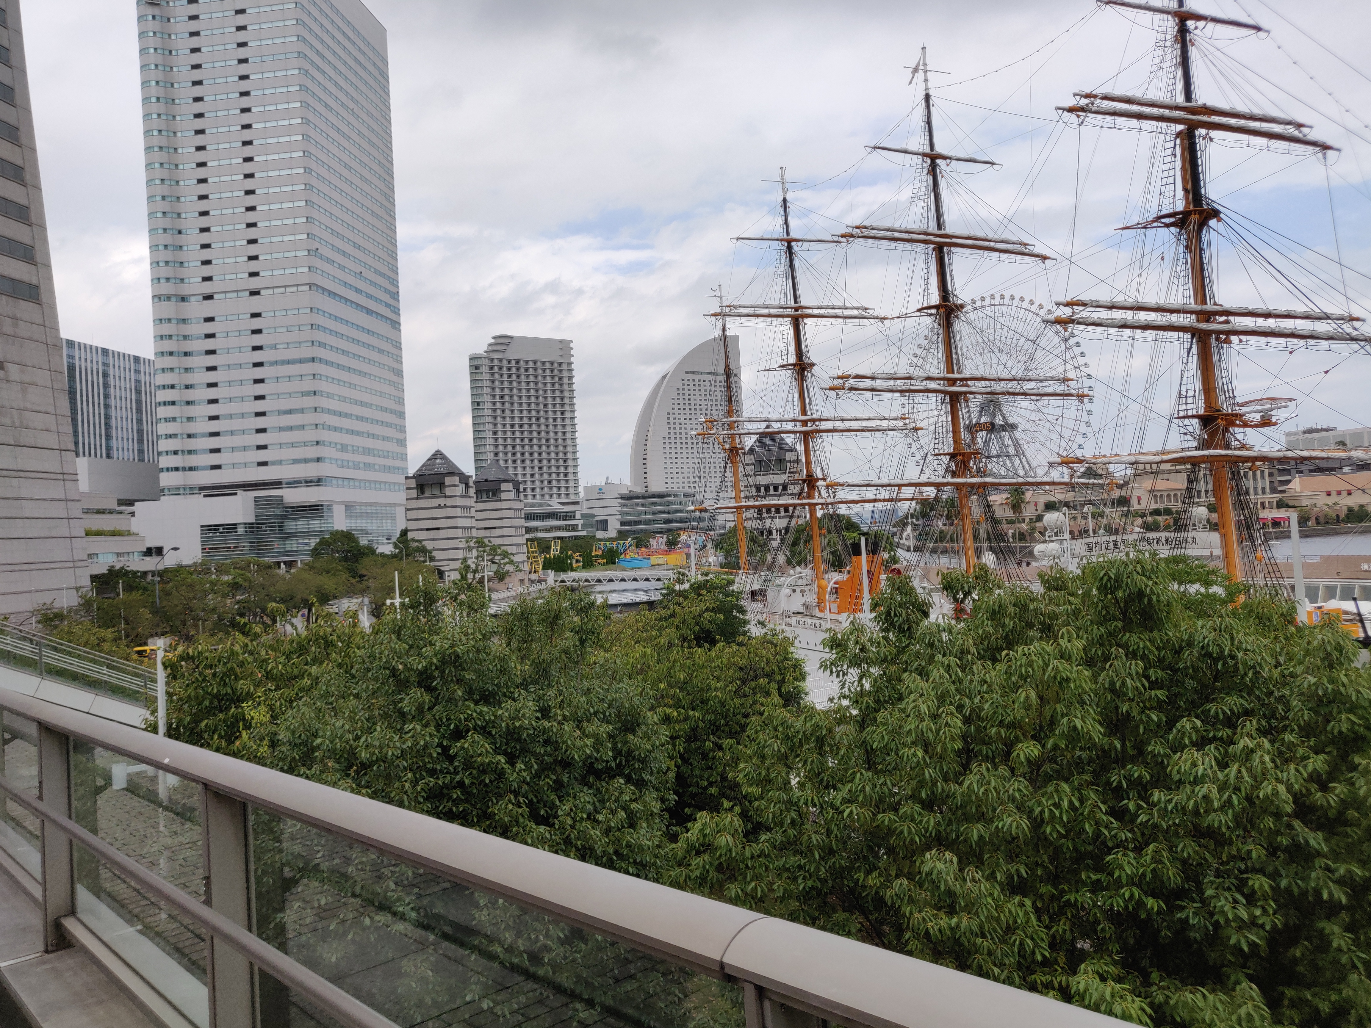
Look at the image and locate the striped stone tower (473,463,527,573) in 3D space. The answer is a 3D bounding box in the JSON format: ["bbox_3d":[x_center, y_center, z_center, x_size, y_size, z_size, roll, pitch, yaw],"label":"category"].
[{"bbox_3d":[-50.000,0.540,266.600,12.000,29.400,11.500,-3,-1,8],"label":"striped stone tower"}]

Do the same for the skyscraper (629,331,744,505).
[{"bbox_3d":[0.100,-53.680,663.190,79.000,132.000,23.000,-2,-1,-35],"label":"skyscraper"}]

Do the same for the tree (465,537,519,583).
[{"bbox_3d":[-26.200,7.430,134.920,7.200,8.590,7.200,-3,-1,8],"label":"tree"}]

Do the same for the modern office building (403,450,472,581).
[{"bbox_3d":[-56.190,0.210,228.610,12.000,29.400,11.500,-3,-1,8],"label":"modern office building"}]

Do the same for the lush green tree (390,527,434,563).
[{"bbox_3d":[-52.220,8.300,189.930,8.200,11.490,8.200,-3,-1,8],"label":"lush green tree"}]

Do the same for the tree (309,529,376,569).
[{"bbox_3d":[-65.470,8.760,189.940,12.500,11.980,12.500,-3,-1,8],"label":"tree"}]

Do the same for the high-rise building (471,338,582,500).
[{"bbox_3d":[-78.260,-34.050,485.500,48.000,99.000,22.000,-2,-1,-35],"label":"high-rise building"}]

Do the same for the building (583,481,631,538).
[{"bbox_3d":[-43.060,1.030,595.950,28.890,36.000,32.000,-3,-1,8],"label":"building"}]

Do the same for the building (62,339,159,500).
[{"bbox_3d":[-267.630,-23.940,430.780,44.000,91.000,68.000,-3,-1,8],"label":"building"}]

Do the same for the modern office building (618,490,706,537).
[{"bbox_3d":[-10.260,1.430,588.910,51.910,30.500,34.000,-3,-1,8],"label":"modern office building"}]

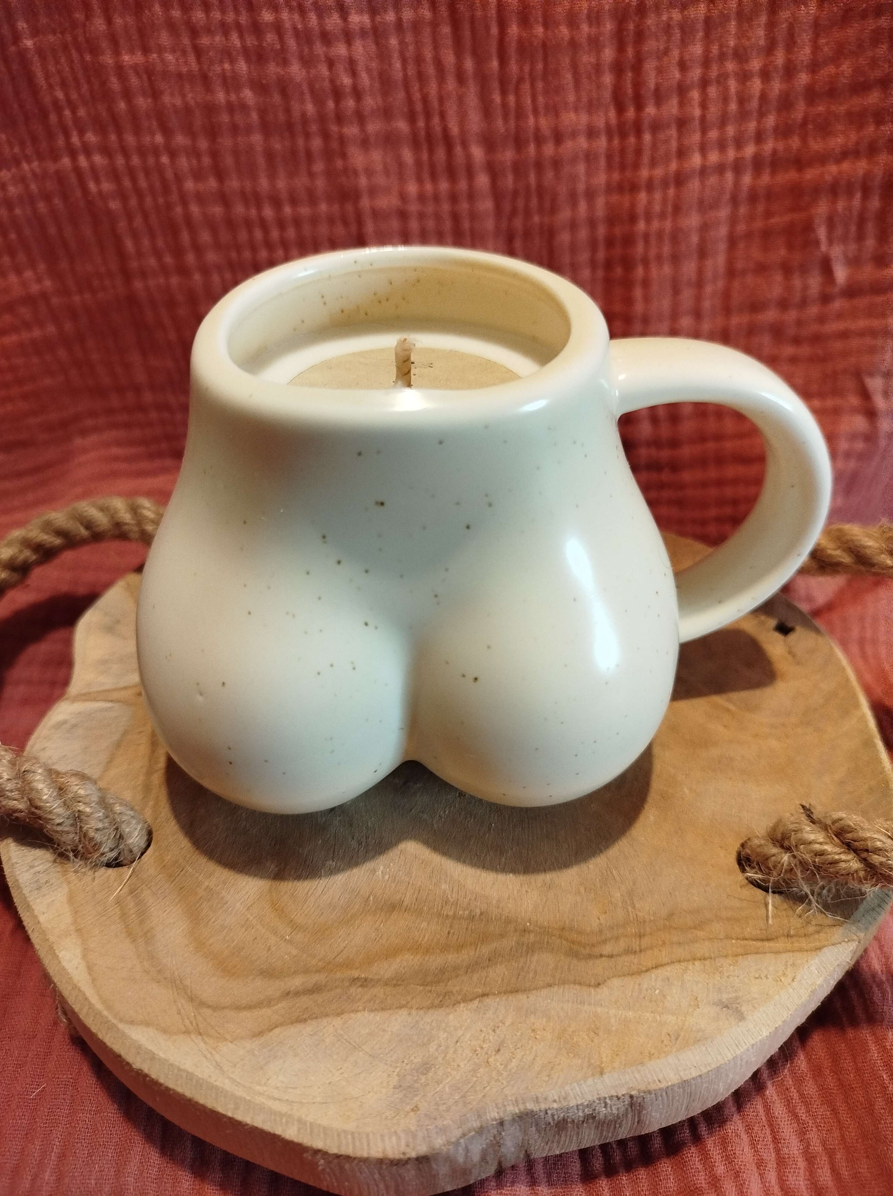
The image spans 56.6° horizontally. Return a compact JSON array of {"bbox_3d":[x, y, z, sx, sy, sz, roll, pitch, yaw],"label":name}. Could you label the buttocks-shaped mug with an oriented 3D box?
[{"bbox_3d":[0.011,-0.013,0.173,0.142,0.084,0.102,-2,41,-3],"label":"buttocks-shaped mug"}]

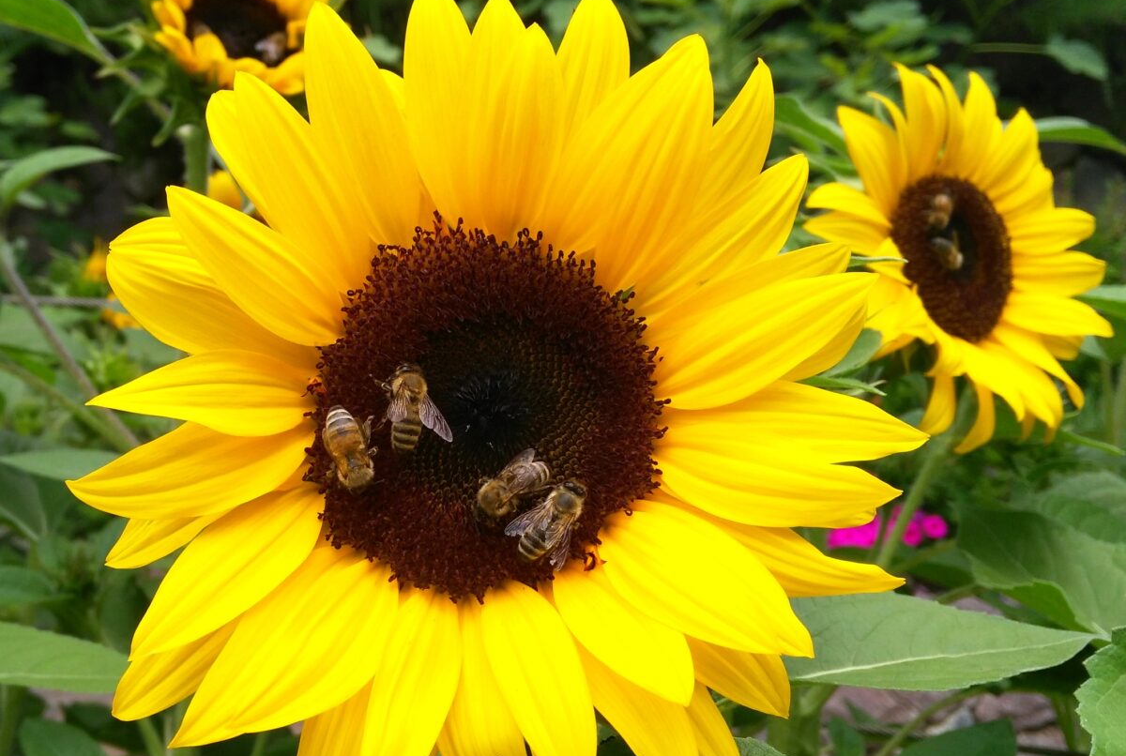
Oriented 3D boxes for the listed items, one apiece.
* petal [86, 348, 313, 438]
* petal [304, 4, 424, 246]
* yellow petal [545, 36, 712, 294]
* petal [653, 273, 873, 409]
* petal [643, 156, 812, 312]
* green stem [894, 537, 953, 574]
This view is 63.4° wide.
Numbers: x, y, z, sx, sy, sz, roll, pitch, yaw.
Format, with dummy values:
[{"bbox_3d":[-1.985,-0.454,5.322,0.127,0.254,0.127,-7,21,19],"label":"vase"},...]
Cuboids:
[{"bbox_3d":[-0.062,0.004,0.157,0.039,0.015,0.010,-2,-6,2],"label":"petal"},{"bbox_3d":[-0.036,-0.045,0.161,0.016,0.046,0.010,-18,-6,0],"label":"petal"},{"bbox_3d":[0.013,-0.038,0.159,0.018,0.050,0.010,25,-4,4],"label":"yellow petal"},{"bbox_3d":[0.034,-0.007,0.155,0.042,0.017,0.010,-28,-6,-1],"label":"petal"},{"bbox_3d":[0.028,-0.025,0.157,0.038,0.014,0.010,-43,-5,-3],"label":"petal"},{"bbox_3d":[0.162,0.080,0.410,0.031,0.005,0.006,-28,-10,-6],"label":"green stem"}]

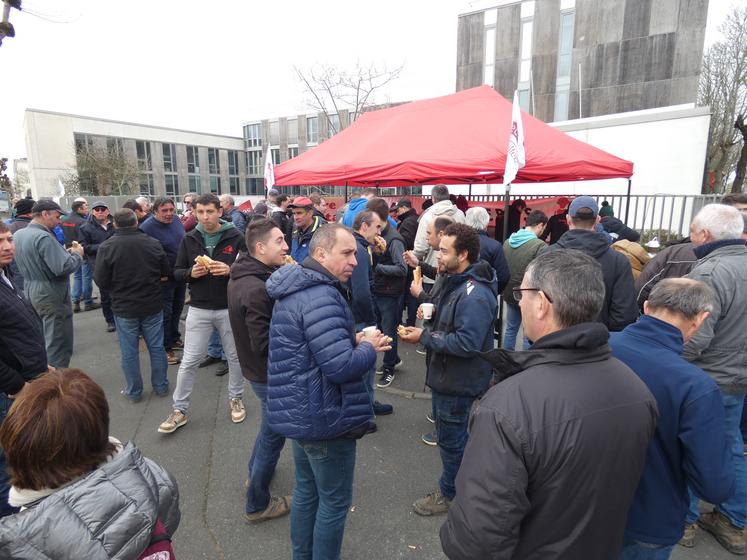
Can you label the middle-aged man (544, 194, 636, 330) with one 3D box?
[{"bbox_3d":[1.571,0.328,3.110,0.560,1.810,0.400,5,12,24],"label":"middle-aged man"}]

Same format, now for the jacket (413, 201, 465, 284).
[{"bbox_3d":[0.657,-0.445,4.297,0.580,0.760,0.380,-2,11,-7],"label":"jacket"}]

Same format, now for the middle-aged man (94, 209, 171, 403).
[{"bbox_3d":[-2.158,0.212,3.912,0.590,1.730,0.420,-3,11,-15],"label":"middle-aged man"}]

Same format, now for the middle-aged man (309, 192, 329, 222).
[{"bbox_3d":[-0.696,-0.113,5.177,0.380,1.800,0.520,4,12,19],"label":"middle-aged man"}]

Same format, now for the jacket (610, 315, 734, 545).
[{"bbox_3d":[1.003,0.496,1.467,0.420,0.770,0.530,-10,15,-40],"label":"jacket"}]

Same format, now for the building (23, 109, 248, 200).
[{"bbox_3d":[-24.574,-11.165,44.634,9.000,8.300,21.400,6,13,30],"label":"building"}]

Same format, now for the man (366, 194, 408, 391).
[{"bbox_3d":[0.143,0.141,4.123,0.520,1.790,0.450,9,14,39],"label":"man"}]

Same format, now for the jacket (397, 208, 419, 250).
[{"bbox_3d":[0.434,-0.480,5.510,0.360,0.780,0.550,0,11,0],"label":"jacket"}]

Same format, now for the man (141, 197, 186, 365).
[{"bbox_3d":[-2.269,0.020,4.641,0.530,1.770,0.380,-8,14,-35],"label":"man"}]

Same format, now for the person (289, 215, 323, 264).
[{"bbox_3d":[-0.646,0.117,4.102,0.550,1.770,0.420,9,14,38],"label":"person"}]

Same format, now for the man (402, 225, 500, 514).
[{"bbox_3d":[0.421,0.516,2.454,0.550,1.690,0.550,-2,11,-12],"label":"man"}]

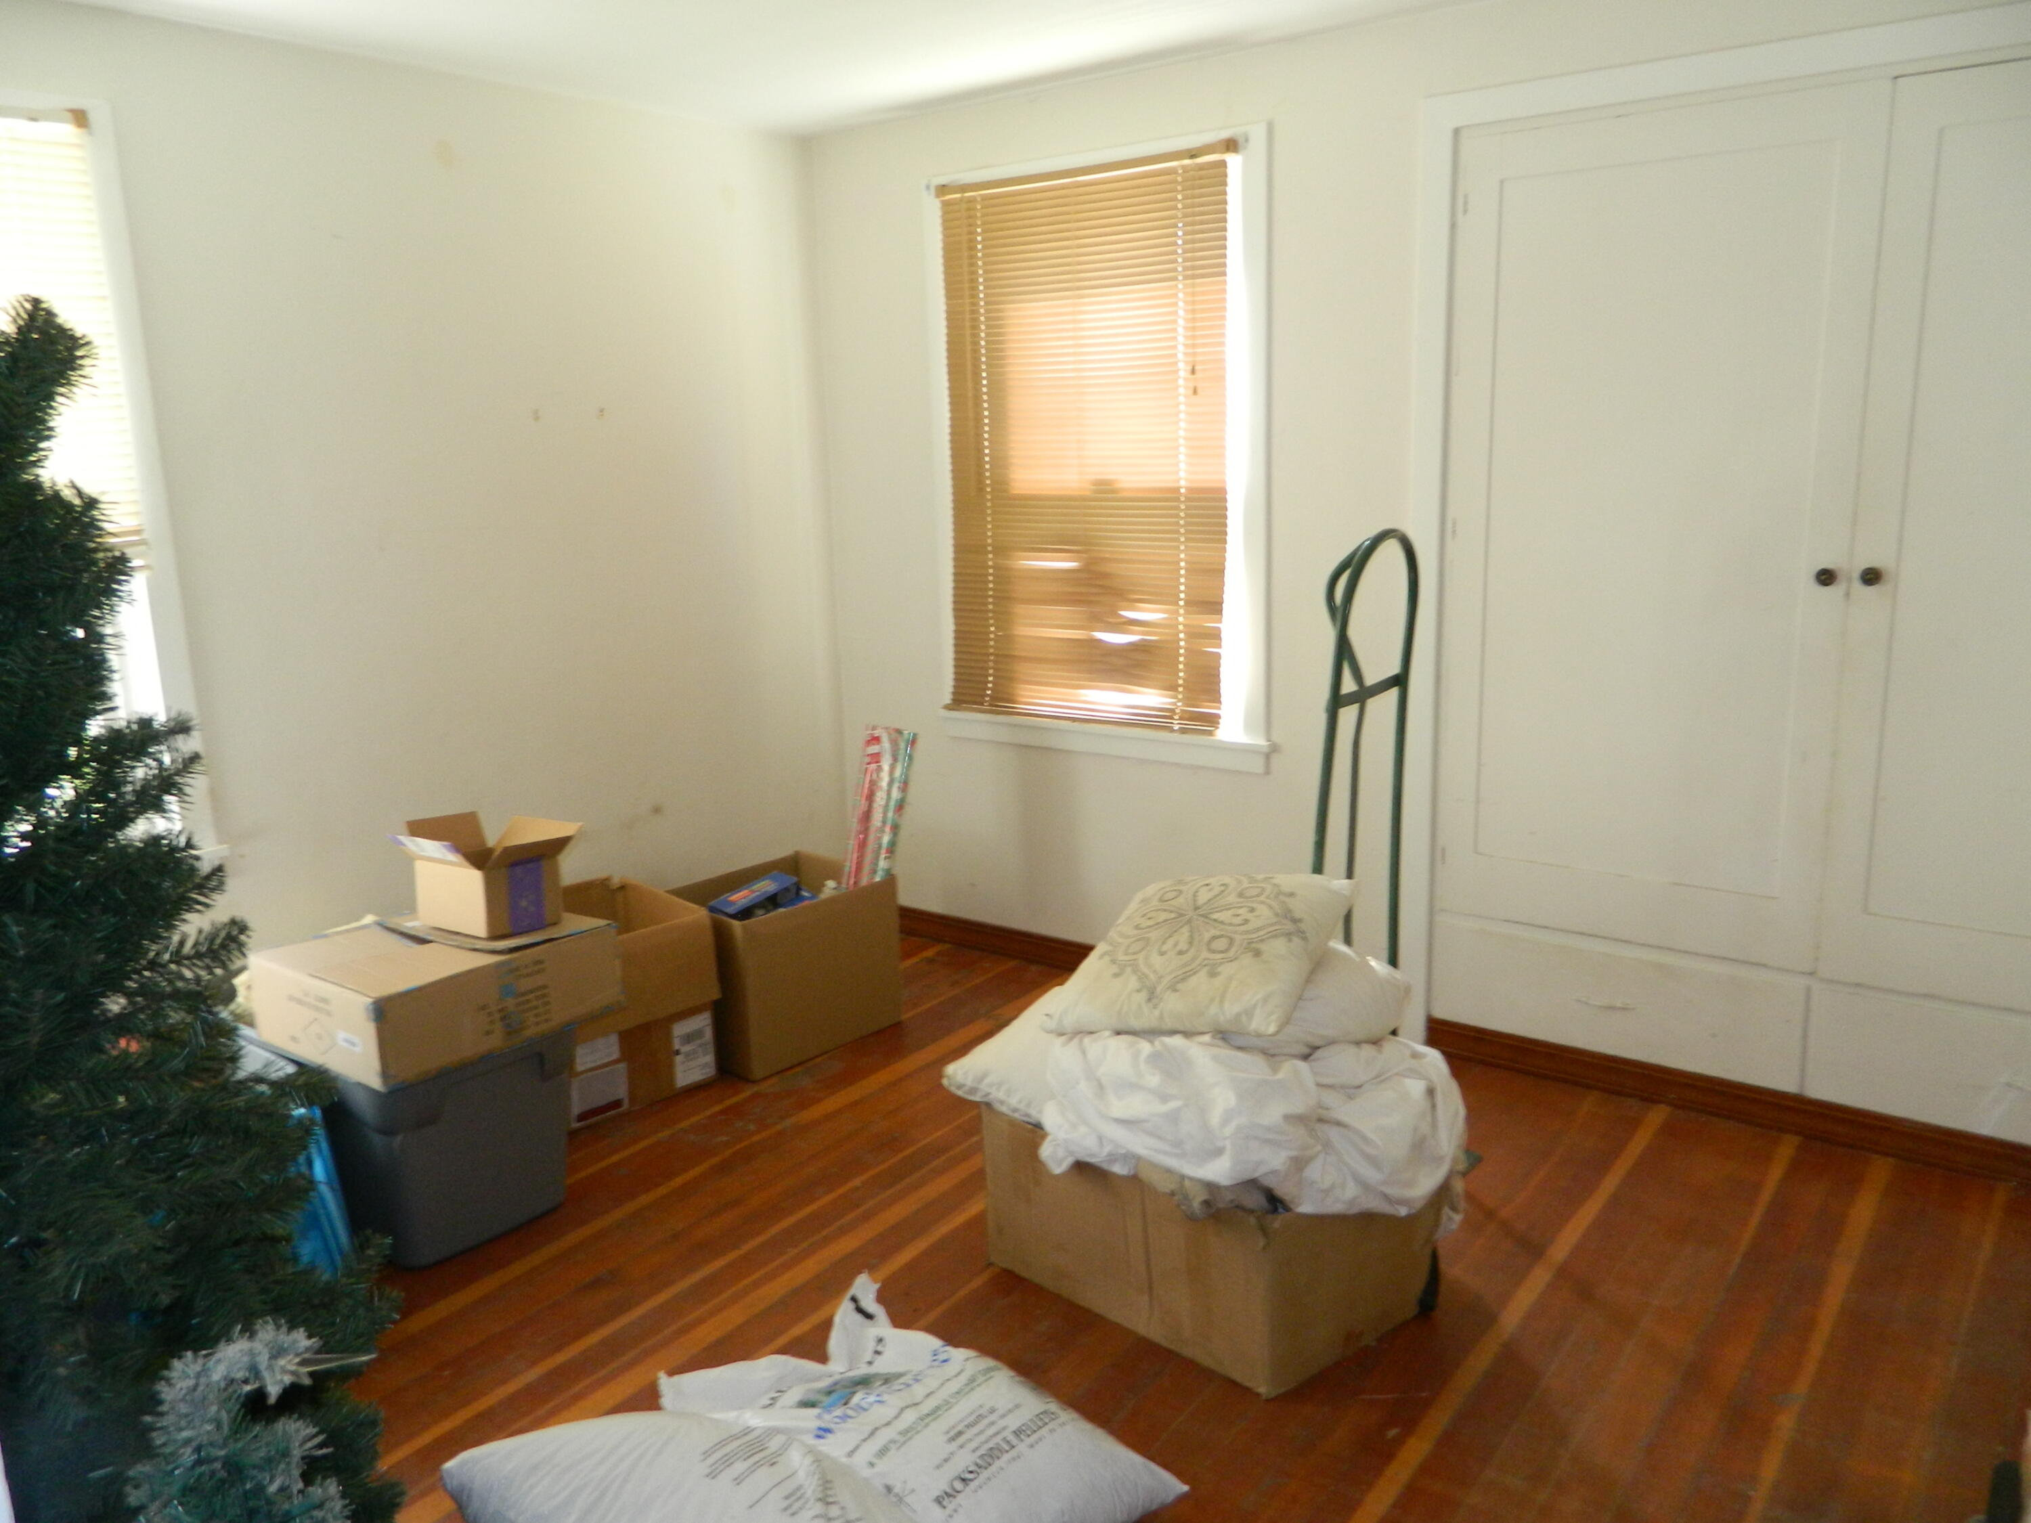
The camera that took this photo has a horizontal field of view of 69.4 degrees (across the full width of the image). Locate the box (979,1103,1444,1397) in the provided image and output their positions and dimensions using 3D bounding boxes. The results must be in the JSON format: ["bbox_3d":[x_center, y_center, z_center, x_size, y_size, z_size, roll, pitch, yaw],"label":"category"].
[{"bbox_3d":[0.316,0.758,2.532,0.619,0.307,0.367,10,17,44],"label":"box"}]

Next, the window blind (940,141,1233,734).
[{"bbox_3d":[0.155,-0.795,3.790,0.894,1.407,0.045,8,15,37],"label":"window blind"}]

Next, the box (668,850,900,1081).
[{"bbox_3d":[-0.602,0.494,3.687,0.397,0.390,0.462,10,17,43],"label":"box"}]

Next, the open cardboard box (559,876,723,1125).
[{"bbox_3d":[-0.975,0.561,3.367,0.400,0.419,0.432,10,17,44],"label":"open cardboard box"}]

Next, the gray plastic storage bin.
[{"bbox_3d":[-1.191,0.682,2.877,0.605,0.403,0.403,8,15,37],"label":"gray plastic storage bin"}]

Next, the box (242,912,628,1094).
[{"bbox_3d":[-1.084,0.414,2.777,0.433,0.164,0.494,8,15,37],"label":"box"}]

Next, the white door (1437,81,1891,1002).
[{"bbox_3d":[1.285,-0.443,3.043,0.798,1.711,0.040,8,15,37],"label":"white door"}]

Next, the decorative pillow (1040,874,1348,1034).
[{"bbox_3d":[0.316,0.324,2.496,0.420,0.120,0.410,-3,28,33],"label":"decorative pillow"}]

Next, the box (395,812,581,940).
[{"bbox_3d":[-1.002,0.218,2.812,0.305,0.189,0.268,8,15,37],"label":"box"}]

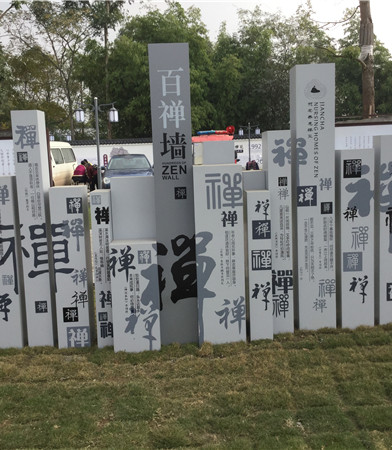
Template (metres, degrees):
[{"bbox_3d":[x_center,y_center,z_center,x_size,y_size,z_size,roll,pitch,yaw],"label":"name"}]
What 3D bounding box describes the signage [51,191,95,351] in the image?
[{"bbox_3d":[-0.996,0.344,4.311,0.254,1.309,0.200,-2,8,-3],"label":"signage"}]

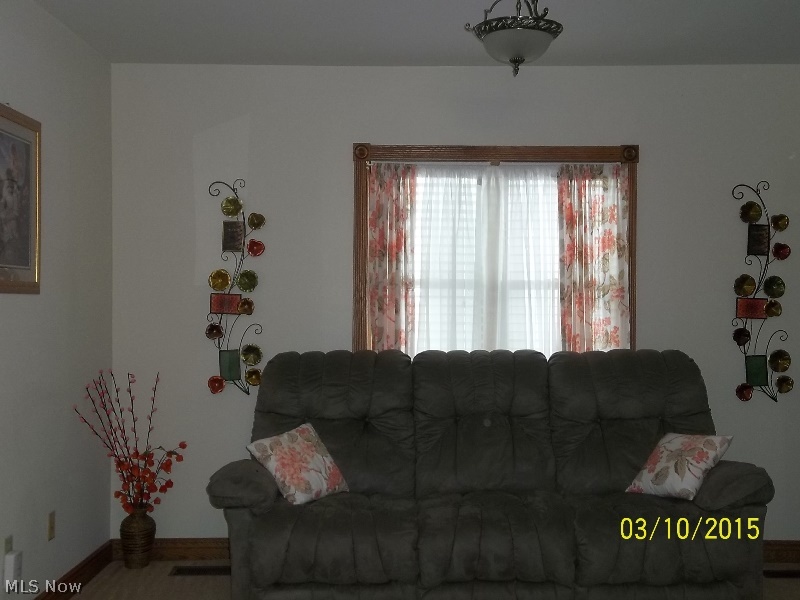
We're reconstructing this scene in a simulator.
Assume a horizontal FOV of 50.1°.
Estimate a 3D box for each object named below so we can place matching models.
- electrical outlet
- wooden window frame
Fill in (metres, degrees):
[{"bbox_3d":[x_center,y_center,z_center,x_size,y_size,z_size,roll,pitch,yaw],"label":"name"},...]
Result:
[{"bbox_3d":[-1.418,0.926,3.502,0.012,0.114,0.070,0,0,0],"label":"electrical outlet"},{"bbox_3d":[0.470,-0.080,4.210,1.400,1.370,0.070,0,0,0],"label":"wooden window frame"}]

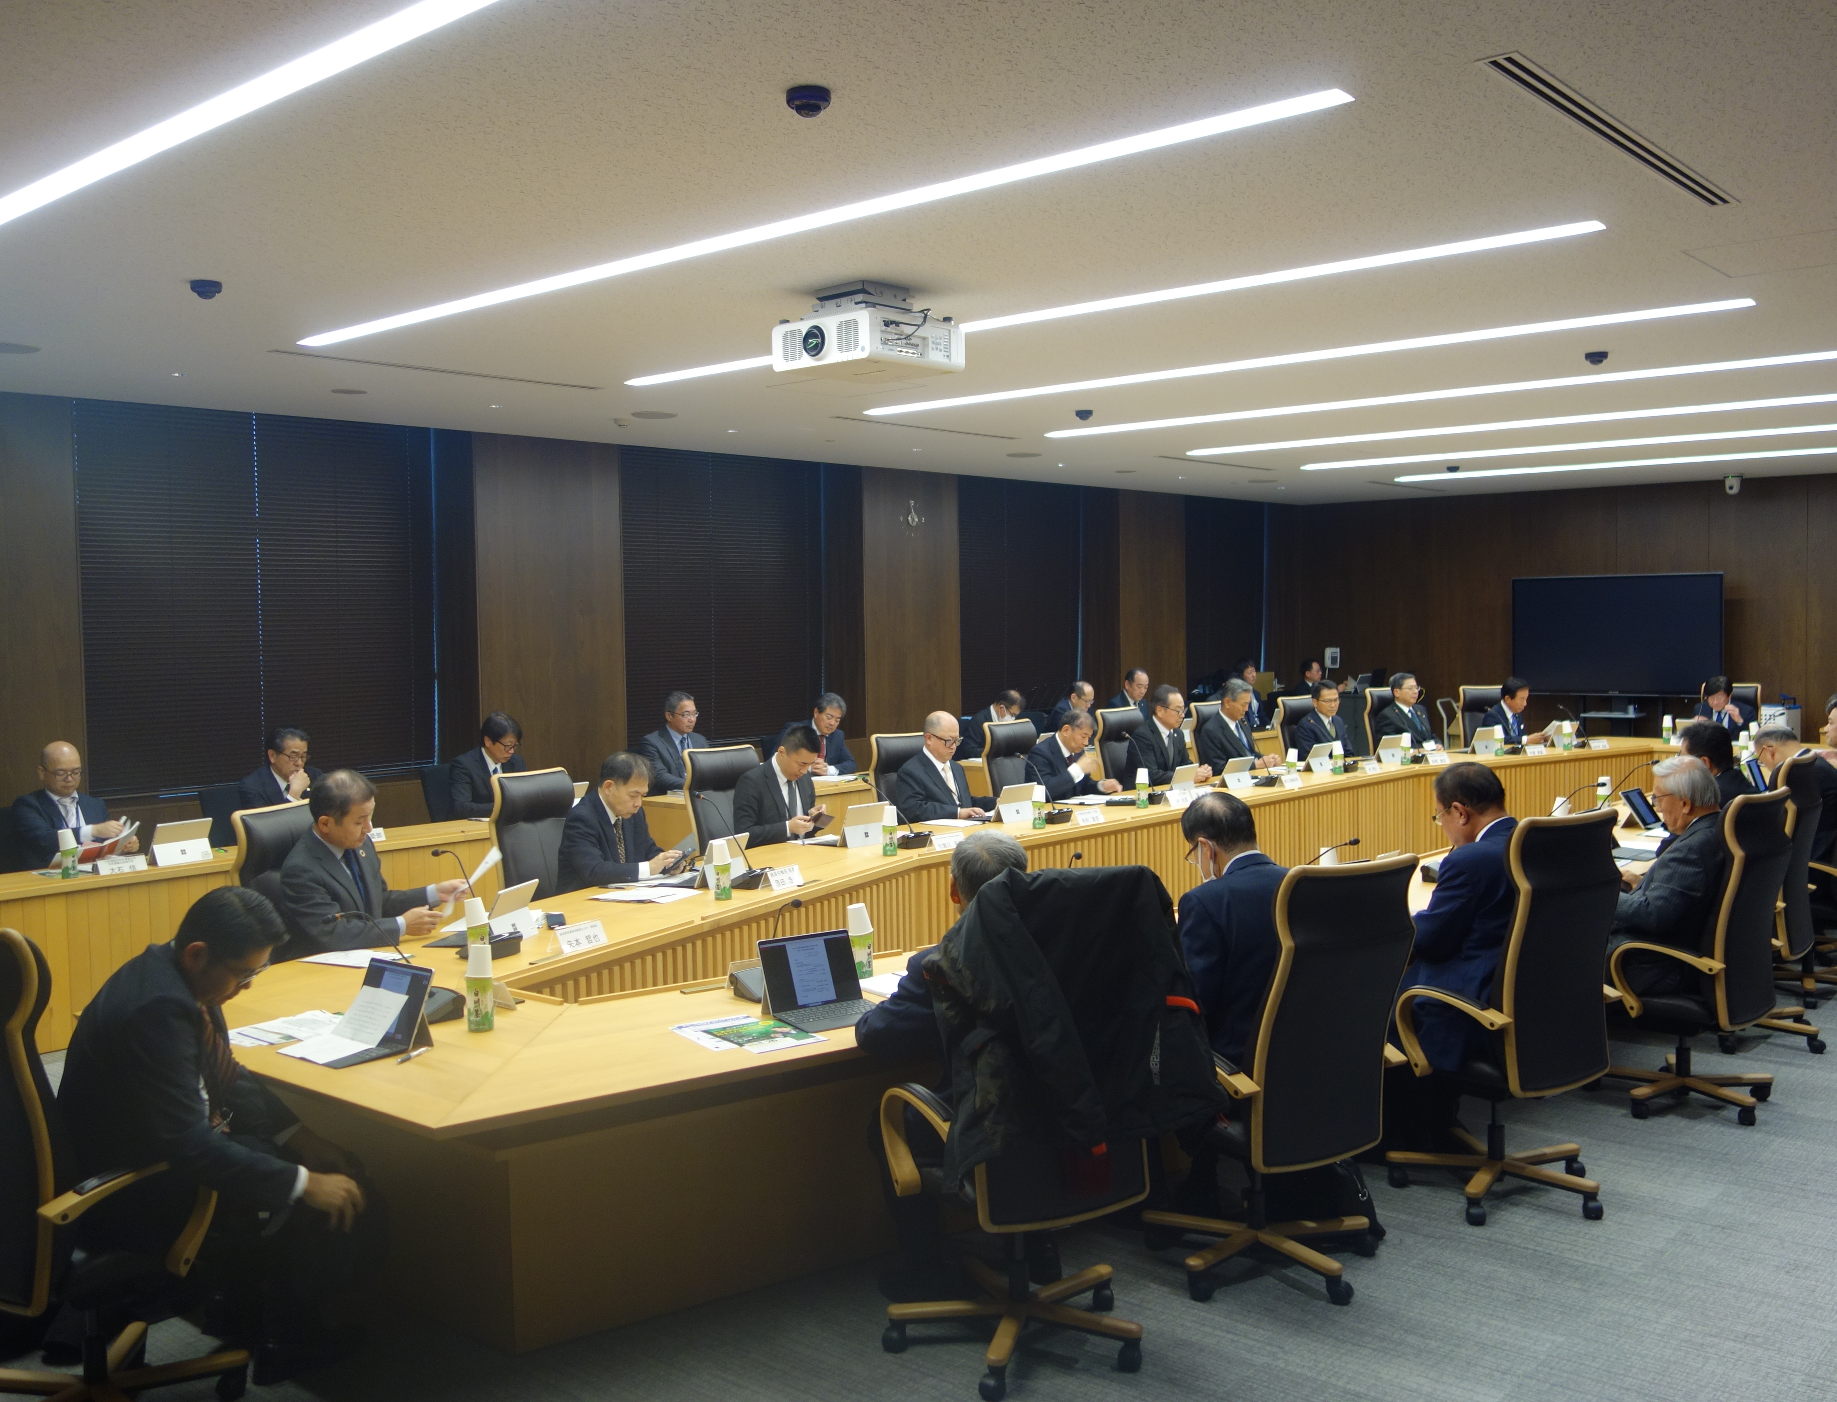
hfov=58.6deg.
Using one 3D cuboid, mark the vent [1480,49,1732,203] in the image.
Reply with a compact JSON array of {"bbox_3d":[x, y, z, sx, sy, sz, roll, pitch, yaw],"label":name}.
[{"bbox_3d":[1.847,-1.450,4.249,0.092,0.030,1.800,2,4,41],"label":"vent"}]

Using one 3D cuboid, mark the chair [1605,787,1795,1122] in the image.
[{"bbox_3d":[2.753,0.882,5.881,0.640,1.155,0.660,-3,4,-39],"label":"chair"}]

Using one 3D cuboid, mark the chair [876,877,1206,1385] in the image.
[{"bbox_3d":[0.247,1.001,3.989,0.660,1.180,0.660,-2,3,-26],"label":"chair"}]

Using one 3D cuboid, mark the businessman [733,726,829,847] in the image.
[{"bbox_3d":[-0.626,0.757,7.951,0.760,1.280,0.520,2,4,40],"label":"businessman"}]

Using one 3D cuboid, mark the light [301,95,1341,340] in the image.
[{"bbox_3d":[-0.838,-1.531,5.553,4.996,0.070,0.120,2,4,41],"label":"light"}]

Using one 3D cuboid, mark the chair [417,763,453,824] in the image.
[{"bbox_3d":[-2.504,0.865,9.564,0.560,0.960,0.600,-4,4,-43],"label":"chair"}]

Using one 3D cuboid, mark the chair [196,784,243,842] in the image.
[{"bbox_3d":[-3.371,0.934,8.627,0.580,0.930,0.550,1,3,33],"label":"chair"}]

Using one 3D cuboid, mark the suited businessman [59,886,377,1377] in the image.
[{"bbox_3d":[-1.635,1.038,3.757,0.760,1.180,0.540,-2,3,-27],"label":"suited businessman"}]

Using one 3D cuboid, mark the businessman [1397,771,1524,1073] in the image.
[{"bbox_3d":[1.654,0.850,5.199,0.550,1.290,0.780,-3,4,-37],"label":"businessman"}]

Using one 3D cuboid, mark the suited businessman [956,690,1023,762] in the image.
[{"bbox_3d":[0.724,0.515,12.835,0.780,1.230,0.520,1,4,38],"label":"suited businessman"}]

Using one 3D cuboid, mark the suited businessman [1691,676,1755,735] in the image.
[{"bbox_3d":[6.455,0.412,13.166,0.540,1.220,0.720,2,4,41],"label":"suited businessman"}]

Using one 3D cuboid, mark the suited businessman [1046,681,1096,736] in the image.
[{"bbox_3d":[1.433,0.442,13.654,0.780,1.270,0.520,2,4,41],"label":"suited businessman"}]

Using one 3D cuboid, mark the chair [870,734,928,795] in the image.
[{"bbox_3d":[0.165,0.752,8.895,0.680,1.130,0.640,2,4,41],"label":"chair"}]

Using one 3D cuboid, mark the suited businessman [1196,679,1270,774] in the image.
[{"bbox_3d":[2.408,0.519,11.674,0.520,1.320,0.740,-4,4,-45],"label":"suited businessman"}]

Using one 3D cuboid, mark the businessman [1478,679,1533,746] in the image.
[{"bbox_3d":[4.962,0.424,13.166,0.560,1.215,0.800,-3,4,-31],"label":"businessman"}]

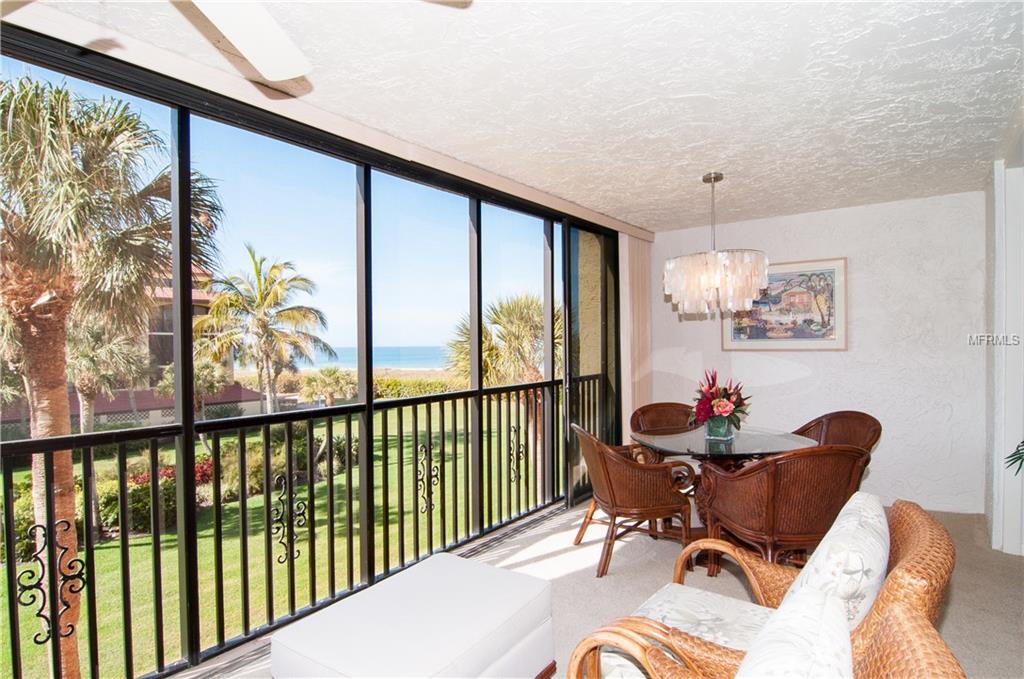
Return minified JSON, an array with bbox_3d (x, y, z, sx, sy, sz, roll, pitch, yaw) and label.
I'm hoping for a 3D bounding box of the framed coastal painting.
[{"bbox_3d":[2.464,-0.295,4.691,1.030,0.803,0.035,0,0,39],"label":"framed coastal painting"}]

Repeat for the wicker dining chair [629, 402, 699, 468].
[{"bbox_3d":[1.278,0.931,3.726,0.596,0.858,0.677,-1,0,-7],"label":"wicker dining chair"}]

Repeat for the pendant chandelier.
[{"bbox_3d":[1.378,-0.639,3.486,0.646,0.929,0.646,0,0,39],"label":"pendant chandelier"}]

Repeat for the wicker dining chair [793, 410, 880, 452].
[{"bbox_3d":[2.053,0.925,3.482,0.677,0.858,0.596,-1,0,-8],"label":"wicker dining chair"}]

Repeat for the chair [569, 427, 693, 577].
[{"bbox_3d":[0.706,0.938,3.192,0.677,0.858,0.596,-1,0,-8],"label":"chair"}]

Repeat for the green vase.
[{"bbox_3d":[1.313,0.545,3.219,0.151,0.146,0.151,-1,0,0],"label":"green vase"}]

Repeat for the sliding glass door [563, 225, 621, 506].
[{"bbox_3d":[0.707,0.196,4.530,0.091,2.333,1.040,0,0,39],"label":"sliding glass door"}]

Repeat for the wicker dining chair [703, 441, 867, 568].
[{"bbox_3d":[1.470,0.933,2.717,0.596,0.858,0.677,-1,0,-16],"label":"wicker dining chair"}]

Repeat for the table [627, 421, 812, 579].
[{"bbox_3d":[1.312,0.990,3.236,1.081,0.744,1.081,0,0,39],"label":"table"}]

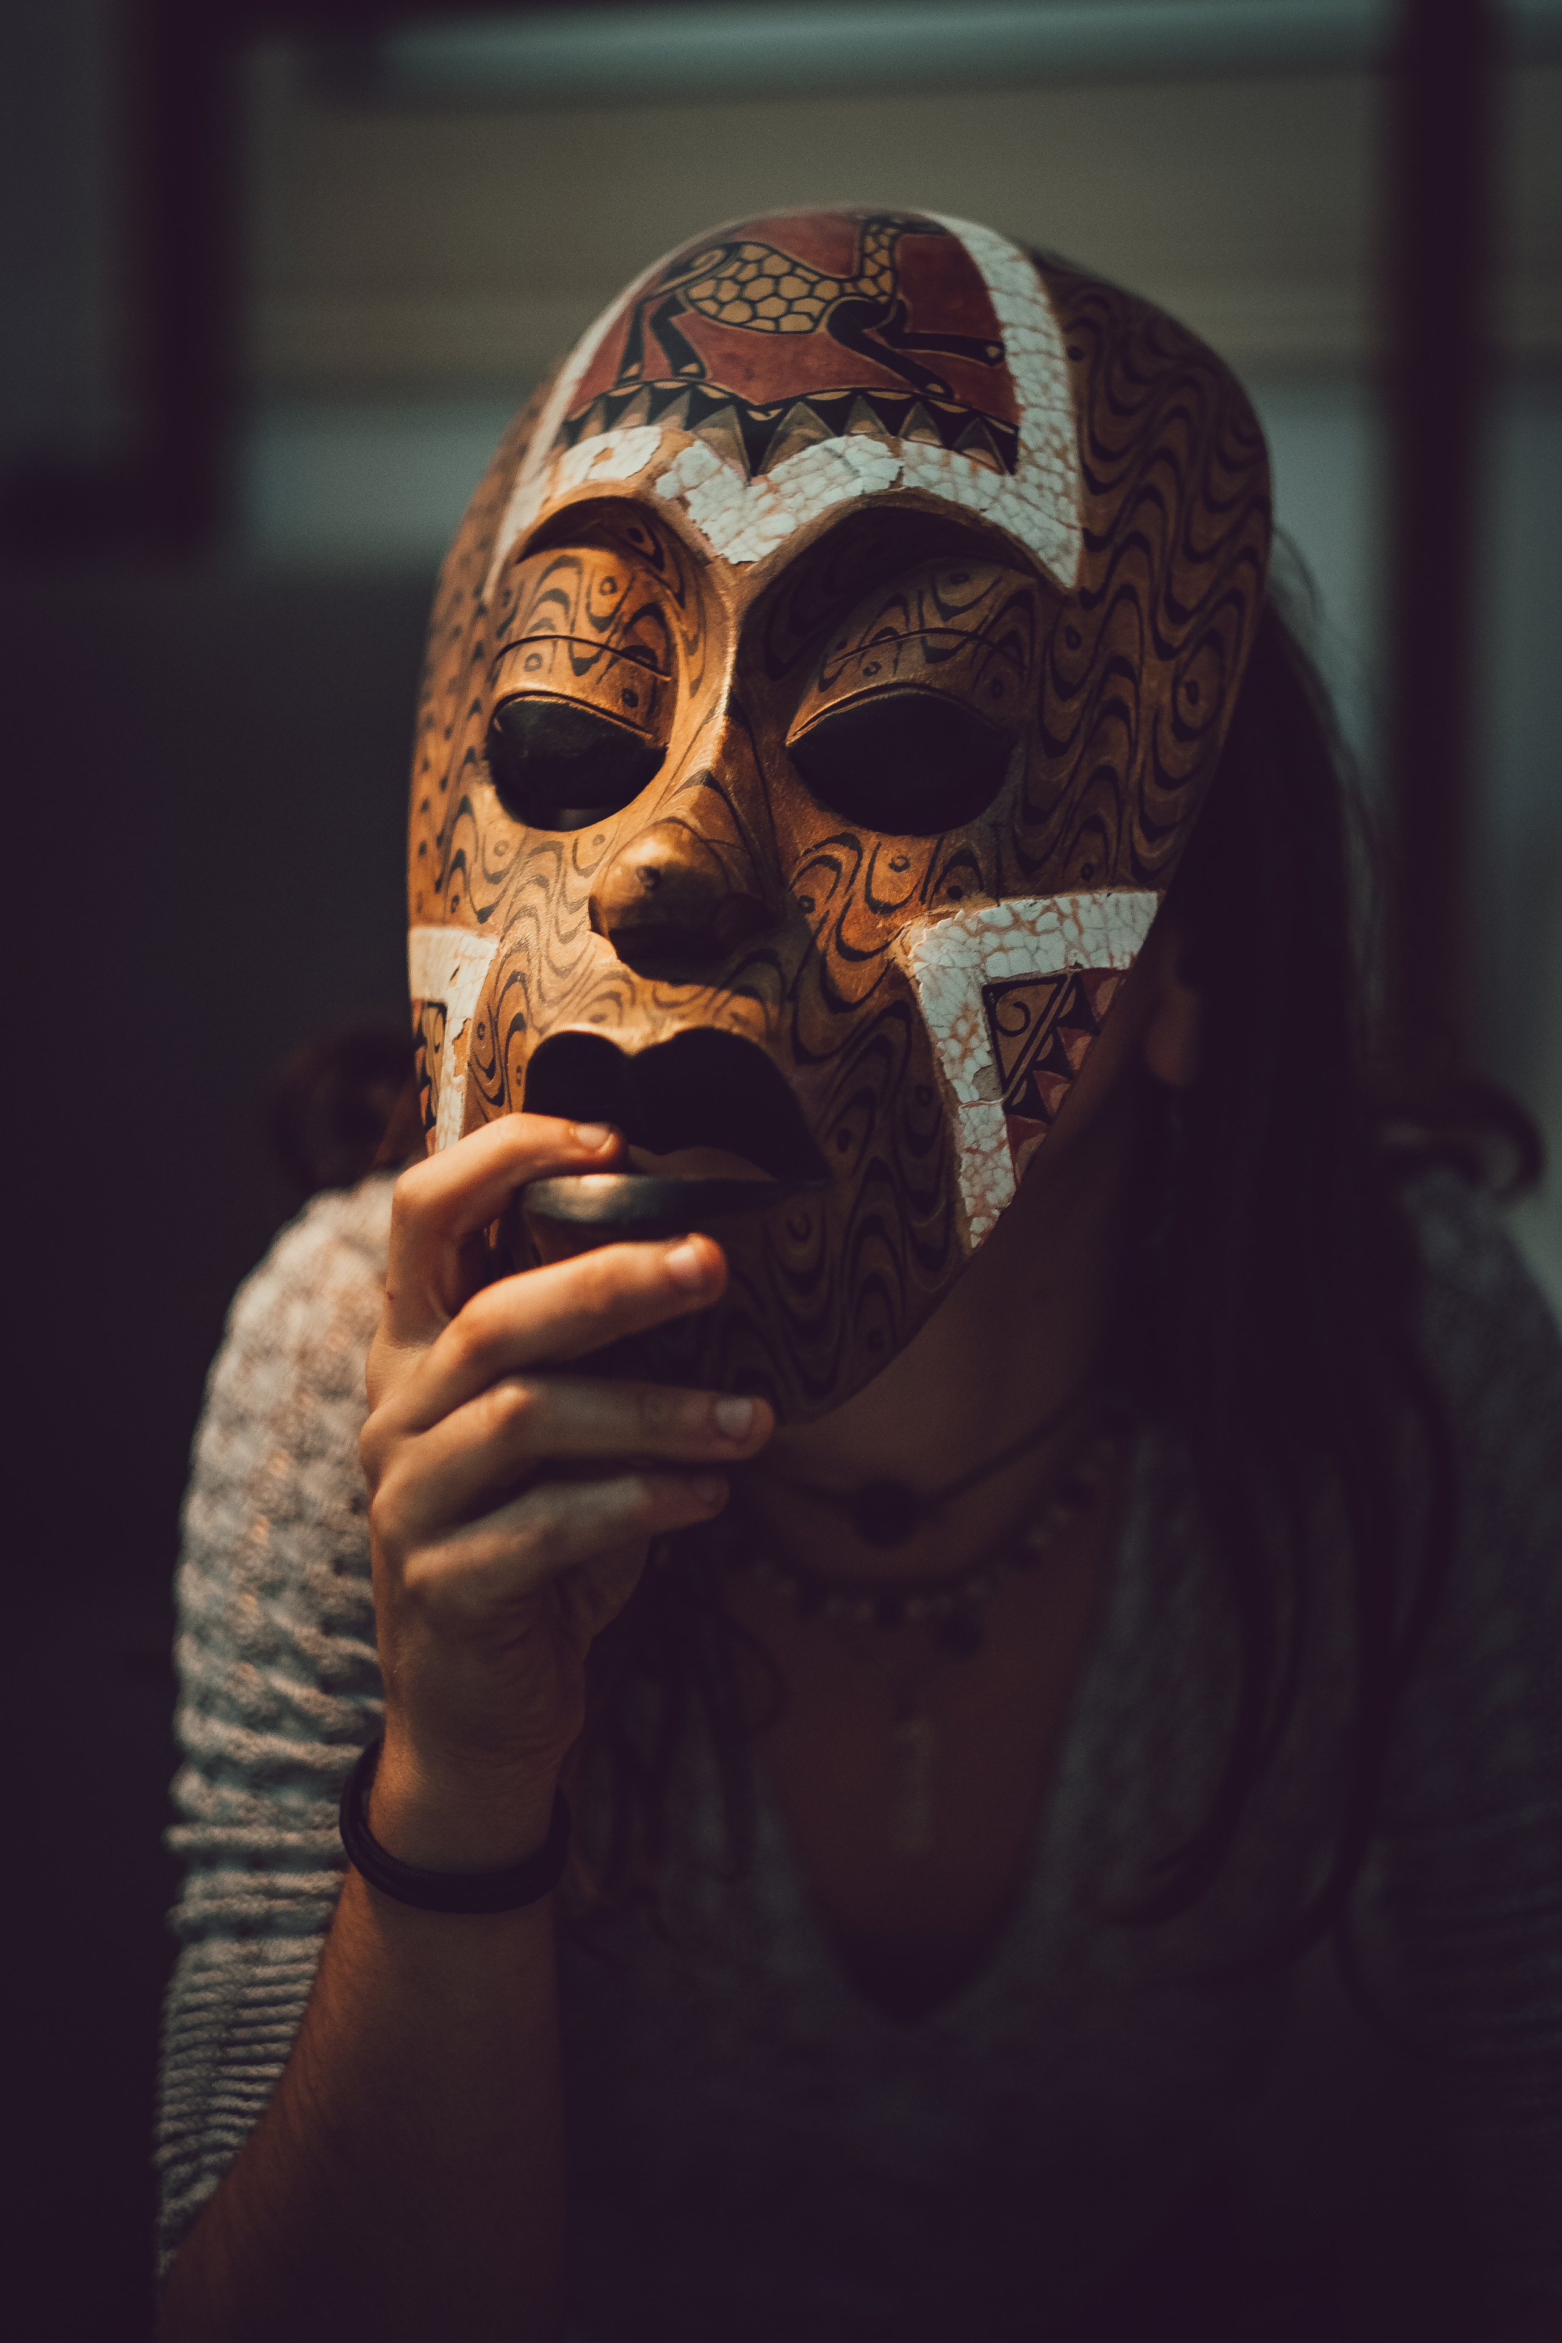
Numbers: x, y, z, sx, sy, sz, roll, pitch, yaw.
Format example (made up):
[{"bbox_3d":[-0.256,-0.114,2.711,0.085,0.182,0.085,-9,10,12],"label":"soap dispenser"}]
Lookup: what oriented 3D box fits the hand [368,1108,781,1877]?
[{"bbox_3d":[-0.045,0.066,1.140,0.087,0.150,0.080,-6,10,-20],"label":"hand"}]

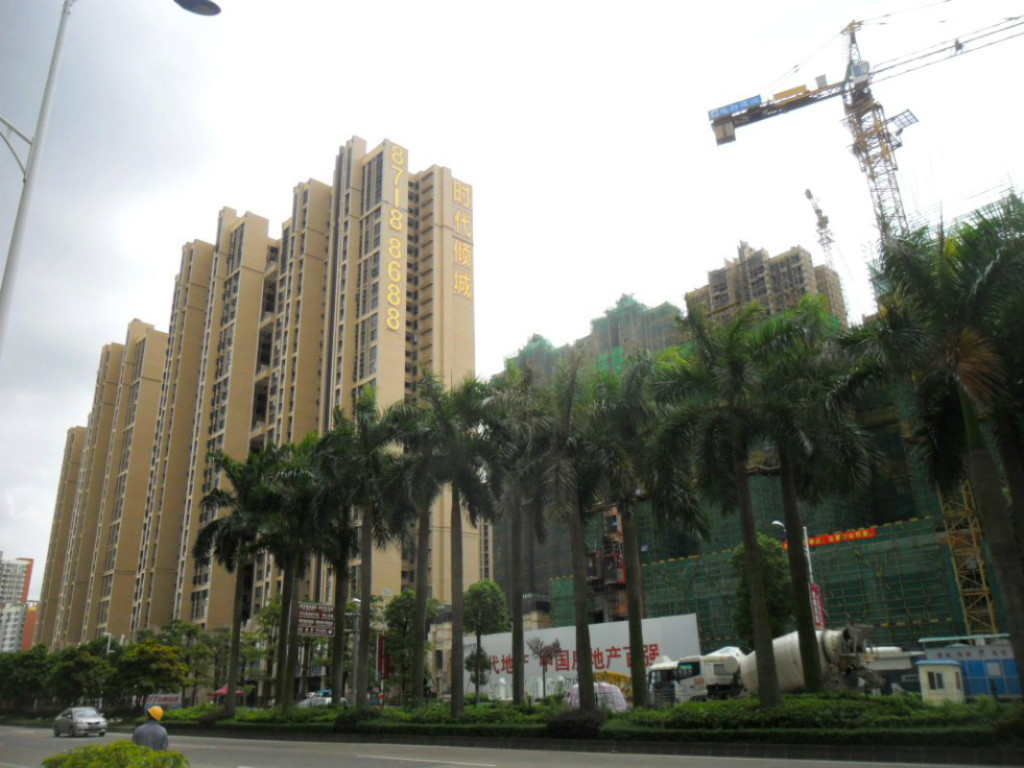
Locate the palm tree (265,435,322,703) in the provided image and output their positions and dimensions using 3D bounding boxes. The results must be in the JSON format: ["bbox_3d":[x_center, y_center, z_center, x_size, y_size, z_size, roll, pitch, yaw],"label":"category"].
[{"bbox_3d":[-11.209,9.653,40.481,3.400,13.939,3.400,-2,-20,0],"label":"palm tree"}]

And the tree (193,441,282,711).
[{"bbox_3d":[-13.604,9.848,39.949,4.200,13.342,4.200,-2,-20,0],"label":"tree"}]

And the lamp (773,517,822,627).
[{"bbox_3d":[13.565,10.764,38.186,2.000,9.100,0.900,10,-23,-30],"label":"lamp"}]

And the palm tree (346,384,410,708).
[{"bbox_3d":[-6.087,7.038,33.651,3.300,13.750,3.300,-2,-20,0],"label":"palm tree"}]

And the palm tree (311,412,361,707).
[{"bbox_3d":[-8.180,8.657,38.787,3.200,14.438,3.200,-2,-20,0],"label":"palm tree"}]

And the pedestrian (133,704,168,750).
[{"bbox_3d":[-5.025,5.363,10.995,0.520,1.740,0.320,10,-24,-29],"label":"pedestrian"}]

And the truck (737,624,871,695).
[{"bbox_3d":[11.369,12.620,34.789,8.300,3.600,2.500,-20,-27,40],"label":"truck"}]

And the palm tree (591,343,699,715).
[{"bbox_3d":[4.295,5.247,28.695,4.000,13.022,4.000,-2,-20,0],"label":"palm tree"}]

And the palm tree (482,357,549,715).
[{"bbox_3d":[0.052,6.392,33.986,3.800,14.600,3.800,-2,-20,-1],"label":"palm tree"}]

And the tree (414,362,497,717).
[{"bbox_3d":[-2.177,6.127,31.339,4.000,13.400,4.000,-2,-20,-1],"label":"tree"}]

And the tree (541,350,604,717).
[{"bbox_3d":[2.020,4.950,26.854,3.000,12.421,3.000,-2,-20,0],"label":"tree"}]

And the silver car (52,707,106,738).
[{"bbox_3d":[-22.459,17.569,41.740,1.780,1.460,4.600,14,-26,-36],"label":"silver car"}]

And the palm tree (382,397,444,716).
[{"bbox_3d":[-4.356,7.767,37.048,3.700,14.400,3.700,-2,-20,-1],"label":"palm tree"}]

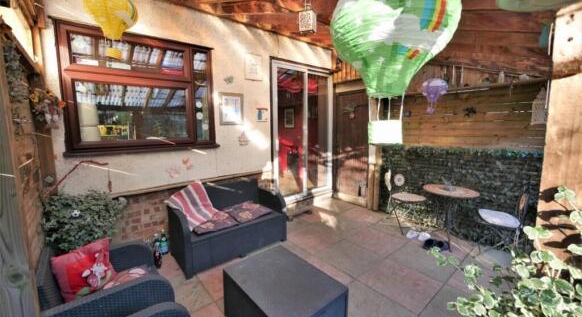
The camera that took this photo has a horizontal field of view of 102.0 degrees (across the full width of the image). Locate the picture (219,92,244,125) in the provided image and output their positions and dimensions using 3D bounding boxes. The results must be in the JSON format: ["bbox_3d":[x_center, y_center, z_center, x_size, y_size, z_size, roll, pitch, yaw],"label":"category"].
[{"bbox_3d":[-0.816,-0.683,3.237,0.352,0.438,0.030,-6,8,-39],"label":"picture"}]

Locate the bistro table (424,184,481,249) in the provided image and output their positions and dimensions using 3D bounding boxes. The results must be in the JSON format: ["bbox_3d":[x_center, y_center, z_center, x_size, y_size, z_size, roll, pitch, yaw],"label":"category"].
[{"bbox_3d":[1.986,0.746,2.934,0.600,0.690,0.600,-6,8,-39],"label":"bistro table"}]

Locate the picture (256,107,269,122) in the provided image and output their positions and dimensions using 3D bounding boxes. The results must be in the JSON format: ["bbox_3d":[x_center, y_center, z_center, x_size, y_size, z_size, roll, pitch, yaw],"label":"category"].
[{"bbox_3d":[-0.426,-0.661,3.566,0.201,0.222,0.025,-6,8,-39],"label":"picture"}]

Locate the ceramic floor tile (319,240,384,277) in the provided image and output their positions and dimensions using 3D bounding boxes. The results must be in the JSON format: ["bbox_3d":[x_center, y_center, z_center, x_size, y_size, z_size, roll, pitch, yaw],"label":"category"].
[{"bbox_3d":[0.684,1.148,2.741,0.600,0.020,0.600,-6,8,-39],"label":"ceramic floor tile"}]

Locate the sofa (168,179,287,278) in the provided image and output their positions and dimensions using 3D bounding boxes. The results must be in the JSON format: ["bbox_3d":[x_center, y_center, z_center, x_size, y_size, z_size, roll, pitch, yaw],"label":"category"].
[{"bbox_3d":[-0.770,0.745,2.972,1.280,0.780,0.690,-6,8,-39],"label":"sofa"}]

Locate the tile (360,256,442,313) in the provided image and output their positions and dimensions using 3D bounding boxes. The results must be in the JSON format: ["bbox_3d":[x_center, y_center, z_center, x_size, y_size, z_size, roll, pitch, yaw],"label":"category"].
[{"bbox_3d":[1.047,1.195,2.272,0.600,0.020,0.600,-6,8,-39],"label":"tile"}]

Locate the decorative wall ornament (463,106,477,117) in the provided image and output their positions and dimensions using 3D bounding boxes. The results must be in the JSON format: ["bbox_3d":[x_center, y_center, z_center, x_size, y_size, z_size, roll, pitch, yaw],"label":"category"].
[{"bbox_3d":[2.325,-0.614,3.074,0.030,0.122,0.147,-6,8,-39],"label":"decorative wall ornament"}]

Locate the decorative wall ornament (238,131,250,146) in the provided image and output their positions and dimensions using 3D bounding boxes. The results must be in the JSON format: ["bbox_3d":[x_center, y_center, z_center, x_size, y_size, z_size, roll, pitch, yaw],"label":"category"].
[{"bbox_3d":[-0.670,-0.281,3.401,0.173,0.202,0.025,-6,8,-39],"label":"decorative wall ornament"}]

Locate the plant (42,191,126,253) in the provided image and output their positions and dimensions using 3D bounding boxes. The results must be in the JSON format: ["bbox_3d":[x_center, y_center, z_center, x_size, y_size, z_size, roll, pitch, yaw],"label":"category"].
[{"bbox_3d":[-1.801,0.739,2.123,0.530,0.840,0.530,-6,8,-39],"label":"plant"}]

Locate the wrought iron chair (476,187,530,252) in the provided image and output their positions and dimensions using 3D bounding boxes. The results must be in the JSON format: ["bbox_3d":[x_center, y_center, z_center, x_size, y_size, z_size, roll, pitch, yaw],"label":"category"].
[{"bbox_3d":[2.398,0.682,2.723,0.440,0.850,0.390,4,8,39],"label":"wrought iron chair"}]

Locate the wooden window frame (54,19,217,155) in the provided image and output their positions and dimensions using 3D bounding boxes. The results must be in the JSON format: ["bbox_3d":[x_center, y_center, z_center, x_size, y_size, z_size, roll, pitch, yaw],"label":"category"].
[{"bbox_3d":[-1.533,-0.685,2.610,1.460,1.220,0.110,-6,8,-39],"label":"wooden window frame"}]

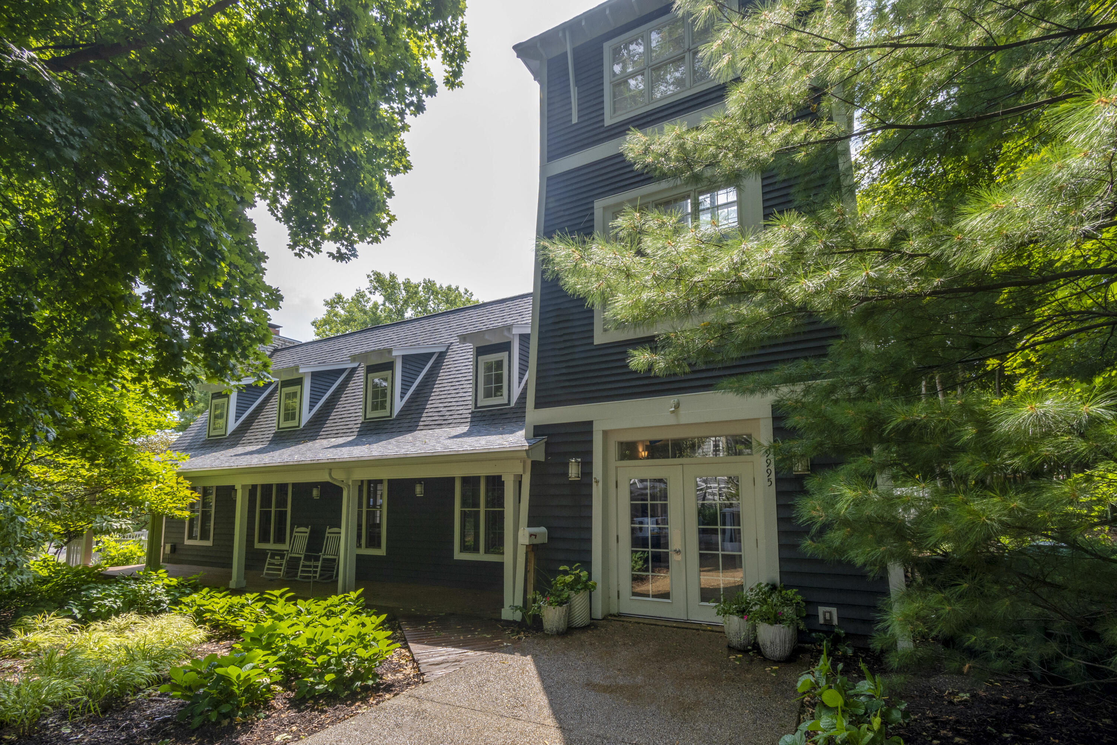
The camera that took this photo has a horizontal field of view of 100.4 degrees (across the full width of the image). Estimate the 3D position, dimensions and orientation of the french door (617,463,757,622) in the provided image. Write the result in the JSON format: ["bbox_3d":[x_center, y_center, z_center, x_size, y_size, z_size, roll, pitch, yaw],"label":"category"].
[{"bbox_3d":[1.704,2.286,6.362,1.860,2.030,0.090,-6,-12,25],"label":"french door"}]

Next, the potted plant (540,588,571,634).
[{"bbox_3d":[-0.040,3.076,6.016,0.366,0.497,0.366,-1,-11,0],"label":"potted plant"}]

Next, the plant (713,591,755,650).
[{"bbox_3d":[2.075,2.890,5.450,0.469,0.585,0.469,-6,-12,25],"label":"plant"}]

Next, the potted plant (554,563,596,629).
[{"bbox_3d":[0.213,3.004,6.302,0.564,0.738,0.564,-1,-11,0],"label":"potted plant"}]

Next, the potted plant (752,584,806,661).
[{"bbox_3d":[2.439,2.764,5.162,0.531,0.715,0.531,-6,-12,25],"label":"potted plant"}]

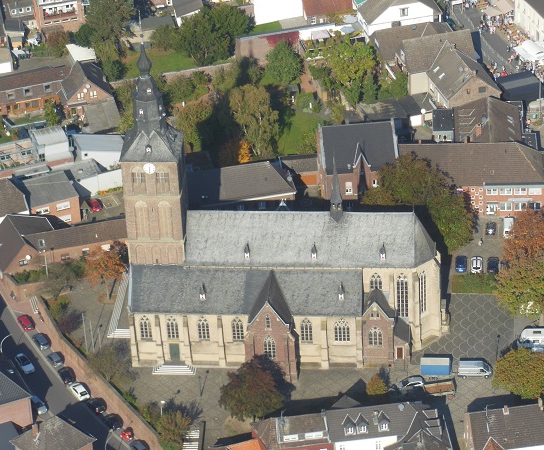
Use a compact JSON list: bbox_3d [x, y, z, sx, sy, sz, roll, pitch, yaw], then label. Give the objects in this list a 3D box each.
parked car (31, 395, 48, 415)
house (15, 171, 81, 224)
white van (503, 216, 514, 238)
[{"bbox_3d":[-35.720,27.380,380.240,1.760,1.480,4.200,-18,35,-23],"label":"parked car"},{"bbox_3d":[-37.860,-3.700,424.890,8.600,7.000,7.200,-15,34,-18],"label":"house"},{"bbox_3d":[38.617,0.291,403.700,1.850,1.900,4.500,1,36,5],"label":"white van"}]

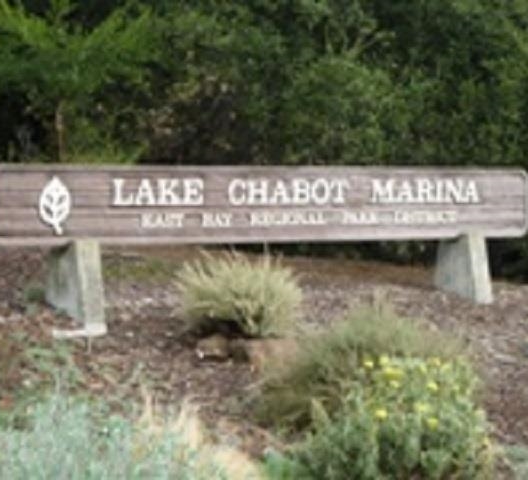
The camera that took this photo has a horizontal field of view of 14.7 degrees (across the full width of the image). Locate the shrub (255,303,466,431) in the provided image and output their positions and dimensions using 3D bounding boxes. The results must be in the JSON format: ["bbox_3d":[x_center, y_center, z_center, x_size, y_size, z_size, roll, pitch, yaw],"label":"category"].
[{"bbox_3d":[0.679,0.891,14.450,1.460,0.880,1.300,0,1,0],"label":"shrub"}]

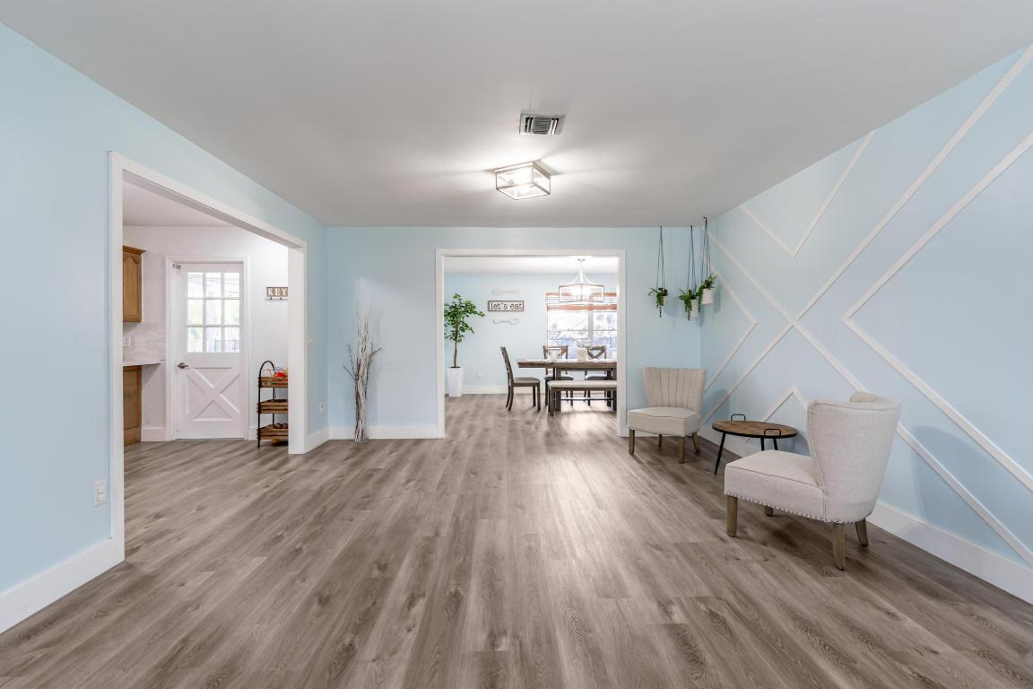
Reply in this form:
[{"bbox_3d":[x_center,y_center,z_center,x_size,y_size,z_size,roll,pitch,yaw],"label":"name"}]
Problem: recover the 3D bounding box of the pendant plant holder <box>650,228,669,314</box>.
[{"bbox_3d":[1.628,-0.832,5.225,0.200,1.010,0.180,0,1,-1],"label":"pendant plant holder"}]

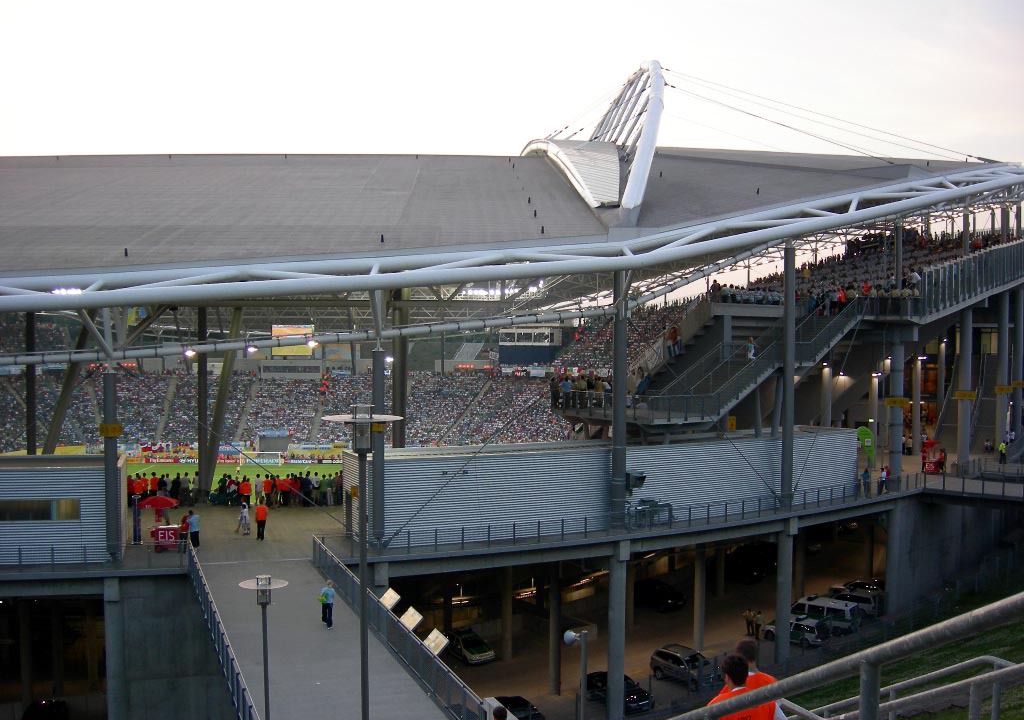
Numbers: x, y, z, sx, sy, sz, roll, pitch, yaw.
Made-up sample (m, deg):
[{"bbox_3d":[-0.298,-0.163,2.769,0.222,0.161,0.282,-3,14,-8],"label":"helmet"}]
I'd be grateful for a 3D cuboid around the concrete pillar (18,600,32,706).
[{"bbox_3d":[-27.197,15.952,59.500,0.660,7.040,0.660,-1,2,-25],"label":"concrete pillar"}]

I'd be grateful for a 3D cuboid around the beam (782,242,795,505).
[{"bbox_3d":[15.954,0.837,61.500,0.660,15.247,0.660,1,2,15],"label":"beam"}]

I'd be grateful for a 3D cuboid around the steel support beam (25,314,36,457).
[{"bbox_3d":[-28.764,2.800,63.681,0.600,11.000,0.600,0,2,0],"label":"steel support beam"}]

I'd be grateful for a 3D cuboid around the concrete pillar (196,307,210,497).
[{"bbox_3d":[-18.002,2.504,62.000,0.530,11.470,0.530,0,2,-16],"label":"concrete pillar"}]

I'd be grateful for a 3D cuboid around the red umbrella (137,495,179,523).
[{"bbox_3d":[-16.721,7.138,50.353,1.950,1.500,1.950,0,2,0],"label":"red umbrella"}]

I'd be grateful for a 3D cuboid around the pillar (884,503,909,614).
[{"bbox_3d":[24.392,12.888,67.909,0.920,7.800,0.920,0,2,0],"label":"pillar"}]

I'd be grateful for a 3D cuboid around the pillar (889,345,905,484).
[{"bbox_3d":[23.300,3.350,64.600,0.830,9.000,0.830,0,2,0],"label":"pillar"}]

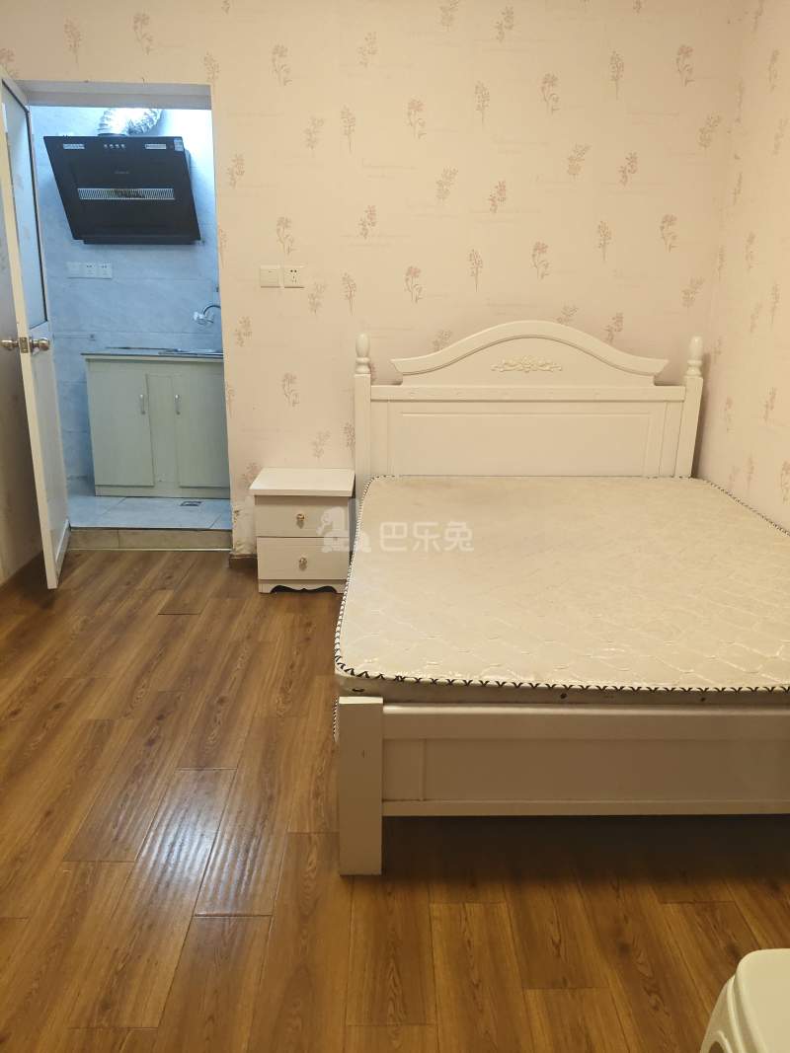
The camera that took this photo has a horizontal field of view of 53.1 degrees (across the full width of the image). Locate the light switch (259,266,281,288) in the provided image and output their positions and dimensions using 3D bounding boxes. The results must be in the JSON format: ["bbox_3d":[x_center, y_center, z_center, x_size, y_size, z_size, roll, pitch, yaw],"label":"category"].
[{"bbox_3d":[-0.531,-1.069,3.383,0.087,0.087,0.012,0,16,-1],"label":"light switch"}]

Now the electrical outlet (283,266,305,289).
[{"bbox_3d":[-0.430,-1.069,3.385,0.087,0.087,0.012,0,16,-1],"label":"electrical outlet"}]

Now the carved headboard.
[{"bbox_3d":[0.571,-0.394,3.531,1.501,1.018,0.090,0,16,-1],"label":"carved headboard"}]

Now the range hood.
[{"bbox_3d":[-1.428,-1.784,4.241,0.705,0.496,0.342,0,16,-1],"label":"range hood"}]

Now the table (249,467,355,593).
[{"bbox_3d":[-0.390,0.021,3.500,0.418,0.466,0.363,0,18,-1],"label":"table"}]

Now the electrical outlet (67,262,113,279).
[{"bbox_3d":[-1.736,-1.460,4.500,0.260,0.088,0.012,0,16,-1],"label":"electrical outlet"}]

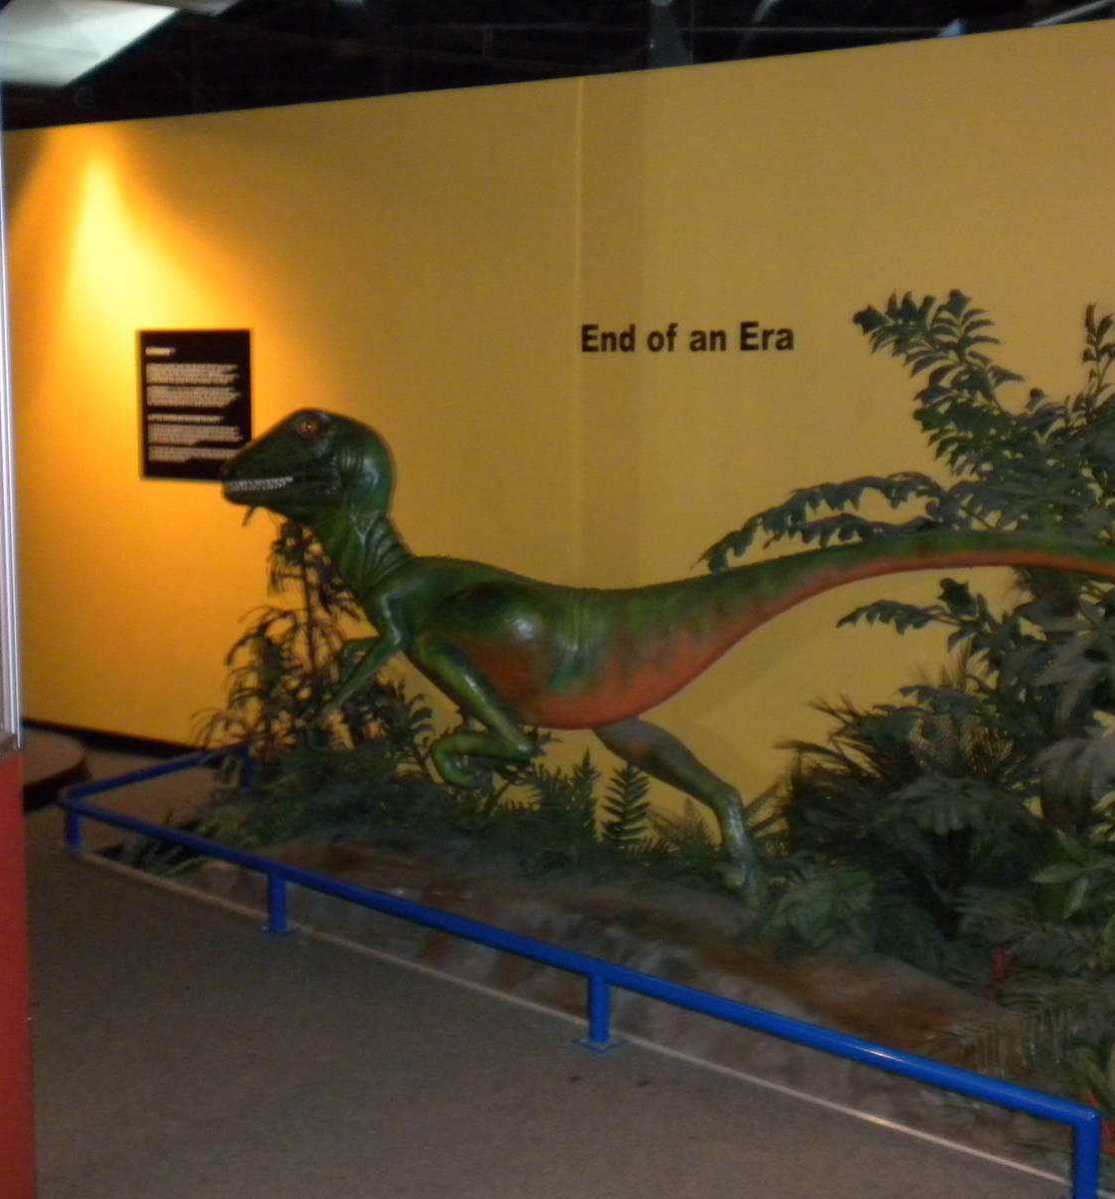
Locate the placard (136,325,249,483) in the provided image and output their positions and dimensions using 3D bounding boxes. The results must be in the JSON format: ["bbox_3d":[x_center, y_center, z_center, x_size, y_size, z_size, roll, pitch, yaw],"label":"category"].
[{"bbox_3d":[-1.455,-0.770,6.827,0.592,0.602,0.020,5,8,31],"label":"placard"}]

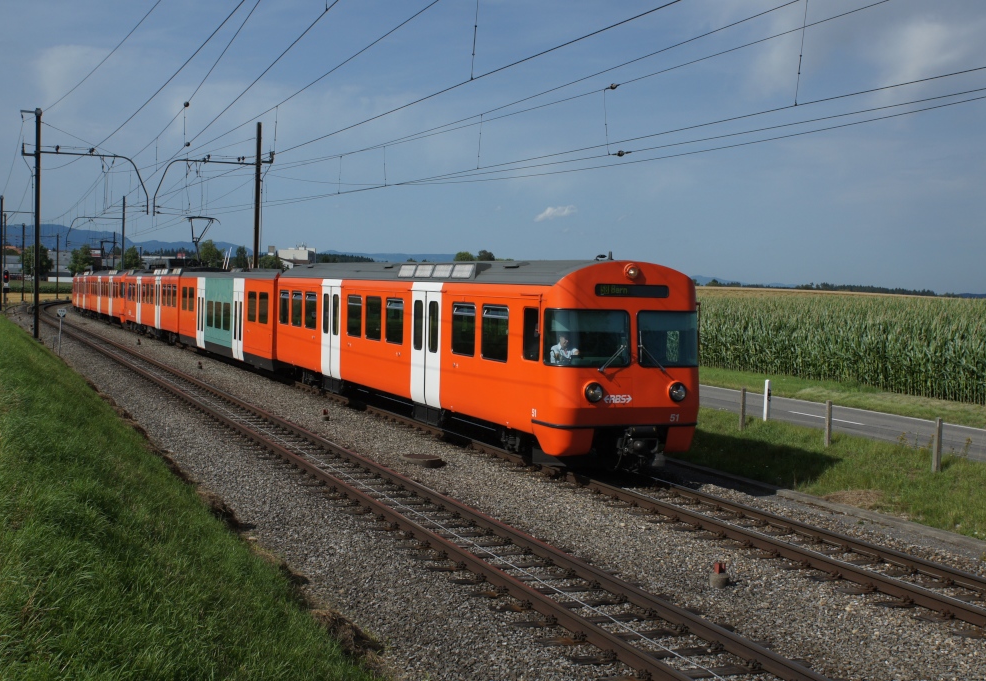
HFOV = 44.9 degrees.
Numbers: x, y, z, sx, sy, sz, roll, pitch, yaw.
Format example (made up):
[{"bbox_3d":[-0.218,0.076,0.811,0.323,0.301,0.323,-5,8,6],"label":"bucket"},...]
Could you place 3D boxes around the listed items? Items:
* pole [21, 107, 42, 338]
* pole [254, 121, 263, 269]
[{"bbox_3d":[-20.289,-5.201,53.257,0.300,10.265,0.280,0,3,-24],"label":"pole"},{"bbox_3d":[-10.990,-5.011,55.743,0.260,10.265,0.260,0,3,-24],"label":"pole"}]

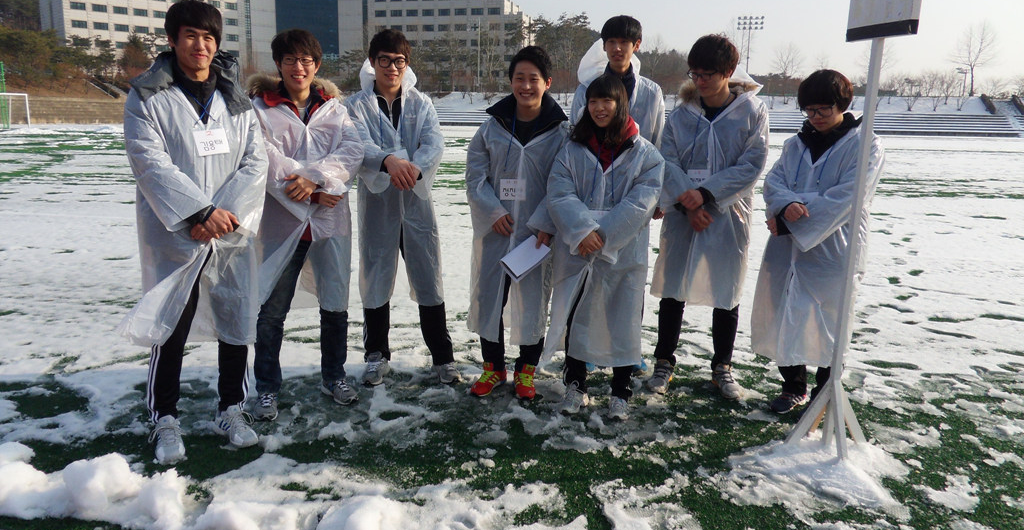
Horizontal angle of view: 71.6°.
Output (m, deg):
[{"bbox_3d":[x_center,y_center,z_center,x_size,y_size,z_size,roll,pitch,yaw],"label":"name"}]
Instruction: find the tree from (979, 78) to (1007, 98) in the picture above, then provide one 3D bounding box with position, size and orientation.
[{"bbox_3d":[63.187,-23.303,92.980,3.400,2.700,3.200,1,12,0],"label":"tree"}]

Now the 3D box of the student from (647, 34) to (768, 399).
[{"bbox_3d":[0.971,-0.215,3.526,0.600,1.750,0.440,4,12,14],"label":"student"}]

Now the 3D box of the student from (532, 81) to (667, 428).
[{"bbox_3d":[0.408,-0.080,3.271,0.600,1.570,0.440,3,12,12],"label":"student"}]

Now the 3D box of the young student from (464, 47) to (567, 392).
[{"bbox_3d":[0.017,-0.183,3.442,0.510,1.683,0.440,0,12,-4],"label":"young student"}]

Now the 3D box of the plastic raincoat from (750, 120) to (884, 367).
[{"bbox_3d":[1.470,-0.102,3.395,0.560,1.200,0.440,8,14,31],"label":"plastic raincoat"}]

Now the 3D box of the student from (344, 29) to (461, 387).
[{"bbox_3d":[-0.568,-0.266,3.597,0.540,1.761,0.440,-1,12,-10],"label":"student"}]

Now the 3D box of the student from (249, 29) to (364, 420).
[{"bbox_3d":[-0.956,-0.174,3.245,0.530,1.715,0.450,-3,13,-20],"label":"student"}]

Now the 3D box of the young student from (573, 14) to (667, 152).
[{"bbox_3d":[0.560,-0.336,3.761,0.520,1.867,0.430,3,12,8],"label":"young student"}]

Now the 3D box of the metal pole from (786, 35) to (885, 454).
[{"bbox_3d":[1.363,-0.034,2.858,0.360,1.680,0.340,-1,12,-10],"label":"metal pole"}]

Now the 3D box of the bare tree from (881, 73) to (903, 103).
[{"bbox_3d":[46.624,-21.785,87.227,2.500,3.700,2.500,1,12,0],"label":"bare tree"}]

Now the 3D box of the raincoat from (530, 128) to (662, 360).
[{"bbox_3d":[0.408,-0.065,3.274,0.600,1.140,0.420,3,12,12],"label":"raincoat"}]

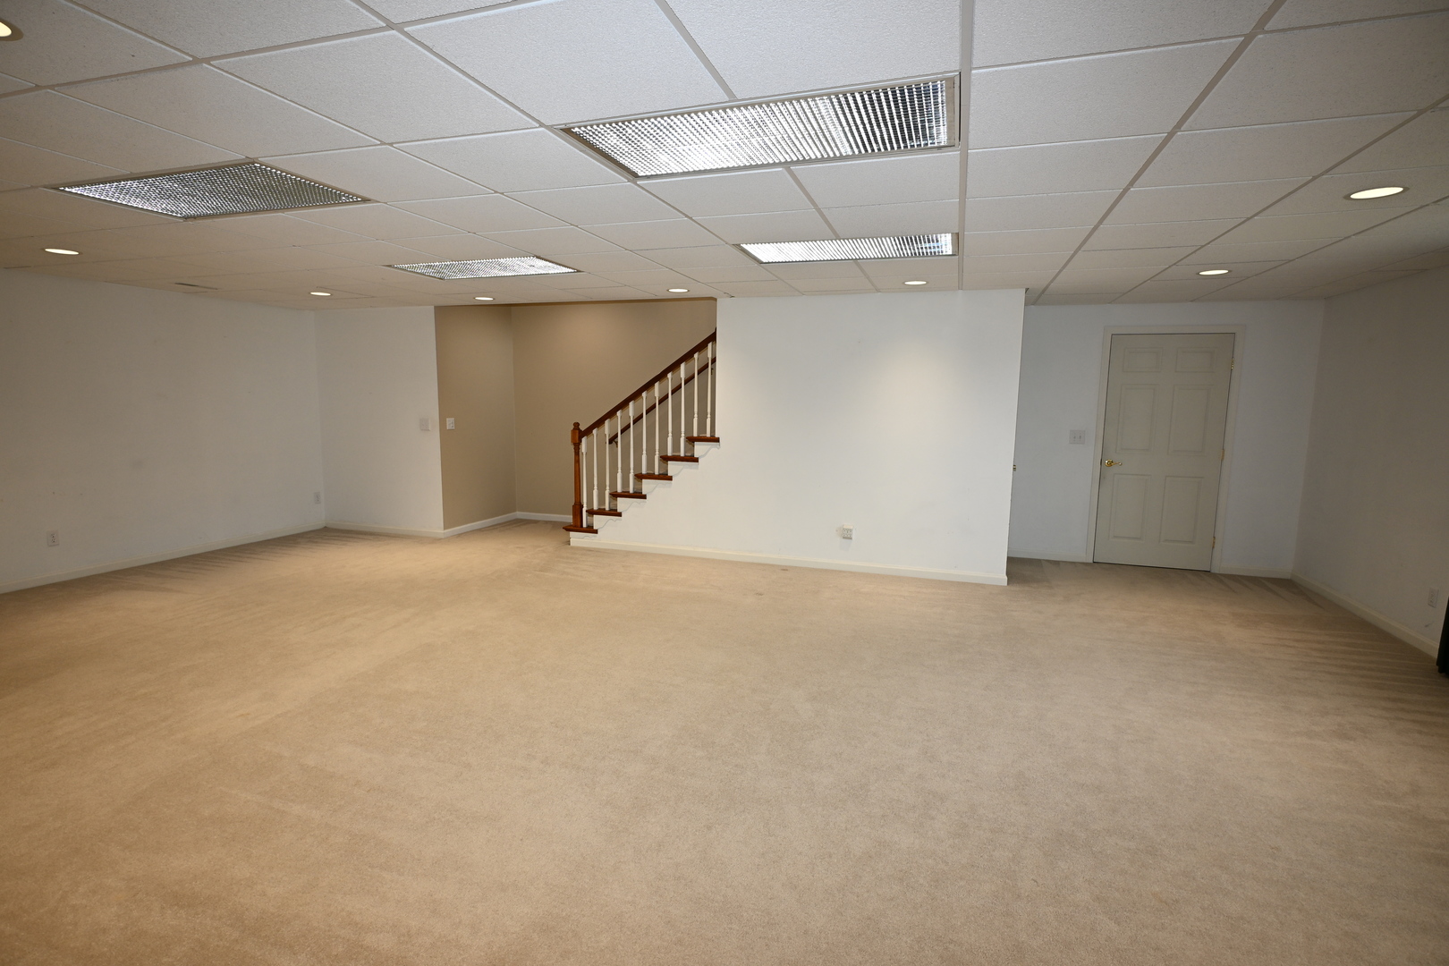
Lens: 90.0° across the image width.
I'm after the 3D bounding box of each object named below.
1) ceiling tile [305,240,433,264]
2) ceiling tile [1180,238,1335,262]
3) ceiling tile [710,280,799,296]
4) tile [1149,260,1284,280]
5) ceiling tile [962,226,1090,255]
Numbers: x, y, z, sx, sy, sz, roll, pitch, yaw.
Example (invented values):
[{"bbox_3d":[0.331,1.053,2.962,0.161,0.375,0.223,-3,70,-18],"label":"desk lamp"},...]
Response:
[{"bbox_3d":[-2.083,-1.373,4.314,0.600,0.020,0.600,3,7,18],"label":"ceiling tile"},{"bbox_3d":[2.901,-1.275,3.979,0.603,0.020,0.603,3,7,18],"label":"ceiling tile"},{"bbox_3d":[0.203,-1.481,5.485,0.600,0.020,0.600,3,7,18],"label":"ceiling tile"},{"bbox_3d":[3.092,-1.338,4.554,0.600,0.020,0.600,3,7,18],"label":"tile"},{"bbox_3d":[1.561,-1.266,3.774,0.600,0.020,0.600,3,7,18],"label":"ceiling tile"}]

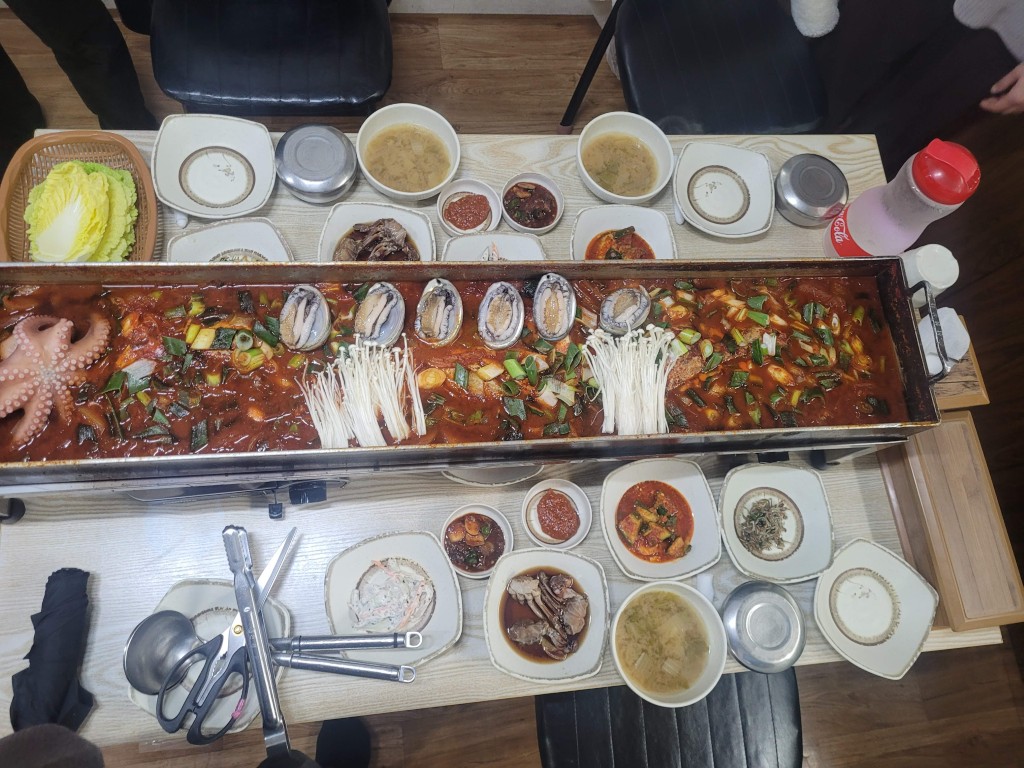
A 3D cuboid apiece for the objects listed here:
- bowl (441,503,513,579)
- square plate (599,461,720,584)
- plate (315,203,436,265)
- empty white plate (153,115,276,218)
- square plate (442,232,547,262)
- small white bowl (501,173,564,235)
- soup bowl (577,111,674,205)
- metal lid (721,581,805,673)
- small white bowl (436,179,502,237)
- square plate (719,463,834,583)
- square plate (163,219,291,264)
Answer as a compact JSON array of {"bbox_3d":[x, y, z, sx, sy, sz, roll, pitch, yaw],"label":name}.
[{"bbox_3d":[-0.042,0.186,0.915,0.086,0.033,0.086,2,73,-8],"label":"bowl"},{"bbox_3d":[0.180,0.170,0.960,0.149,0.034,0.149,-8,75,-11],"label":"square plate"},{"bbox_3d":[-0.175,-0.163,1.004,0.149,0.034,0.149,3,73,-8],"label":"plate"},{"bbox_3d":[-0.386,-0.278,1.007,0.149,0.034,0.149,2,74,-8],"label":"empty white plate"},{"bbox_3d":[-0.021,-0.127,1.011,0.148,0.034,0.148,-2,74,-9],"label":"square plate"},{"bbox_3d":[0.027,-0.242,1.053,0.086,0.033,0.086,2,73,-8],"label":"small white bowl"},{"bbox_3d":[0.151,-0.304,1.075,0.137,0.061,0.137,2,73,-8],"label":"soup bowl"},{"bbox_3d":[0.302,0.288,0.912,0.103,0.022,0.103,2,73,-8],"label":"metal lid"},{"bbox_3d":[-0.059,-0.233,1.044,0.087,0.031,0.087,2,73,-8],"label":"small white bowl"},{"bbox_3d":[0.330,0.175,0.972,0.148,0.034,0.148,1,73,-8],"label":"square plate"},{"bbox_3d":[-0.349,-0.133,0.969,0.149,0.034,0.149,-14,76,-12],"label":"square plate"}]

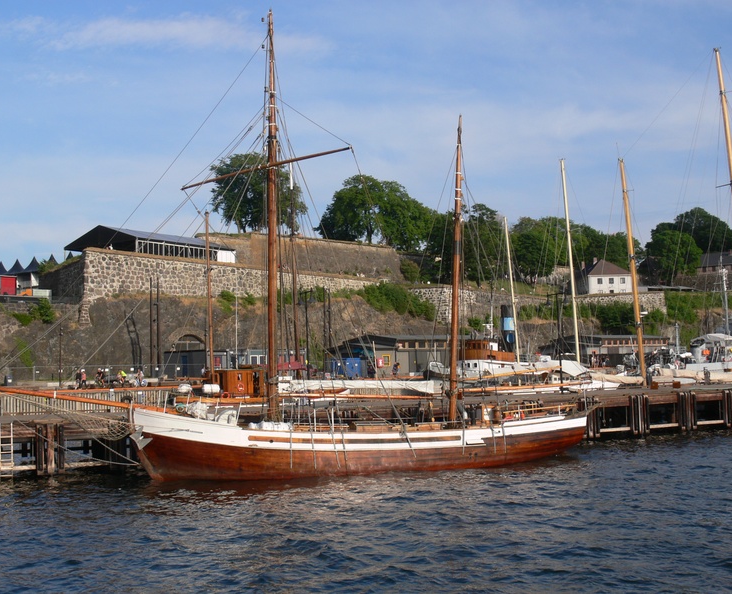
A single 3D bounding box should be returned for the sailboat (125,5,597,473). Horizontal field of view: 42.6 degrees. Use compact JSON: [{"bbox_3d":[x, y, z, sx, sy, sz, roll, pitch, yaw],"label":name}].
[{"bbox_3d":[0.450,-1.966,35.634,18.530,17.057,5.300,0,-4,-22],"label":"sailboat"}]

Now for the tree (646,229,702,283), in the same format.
[{"bbox_3d":[75.637,-9.930,230.000,13.730,13.730,13.000,-3,-4,18],"label":"tree"}]

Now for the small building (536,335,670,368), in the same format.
[{"bbox_3d":[40.648,9.202,159.275,12.000,5.371,23.000,-5,-6,44],"label":"small building"}]

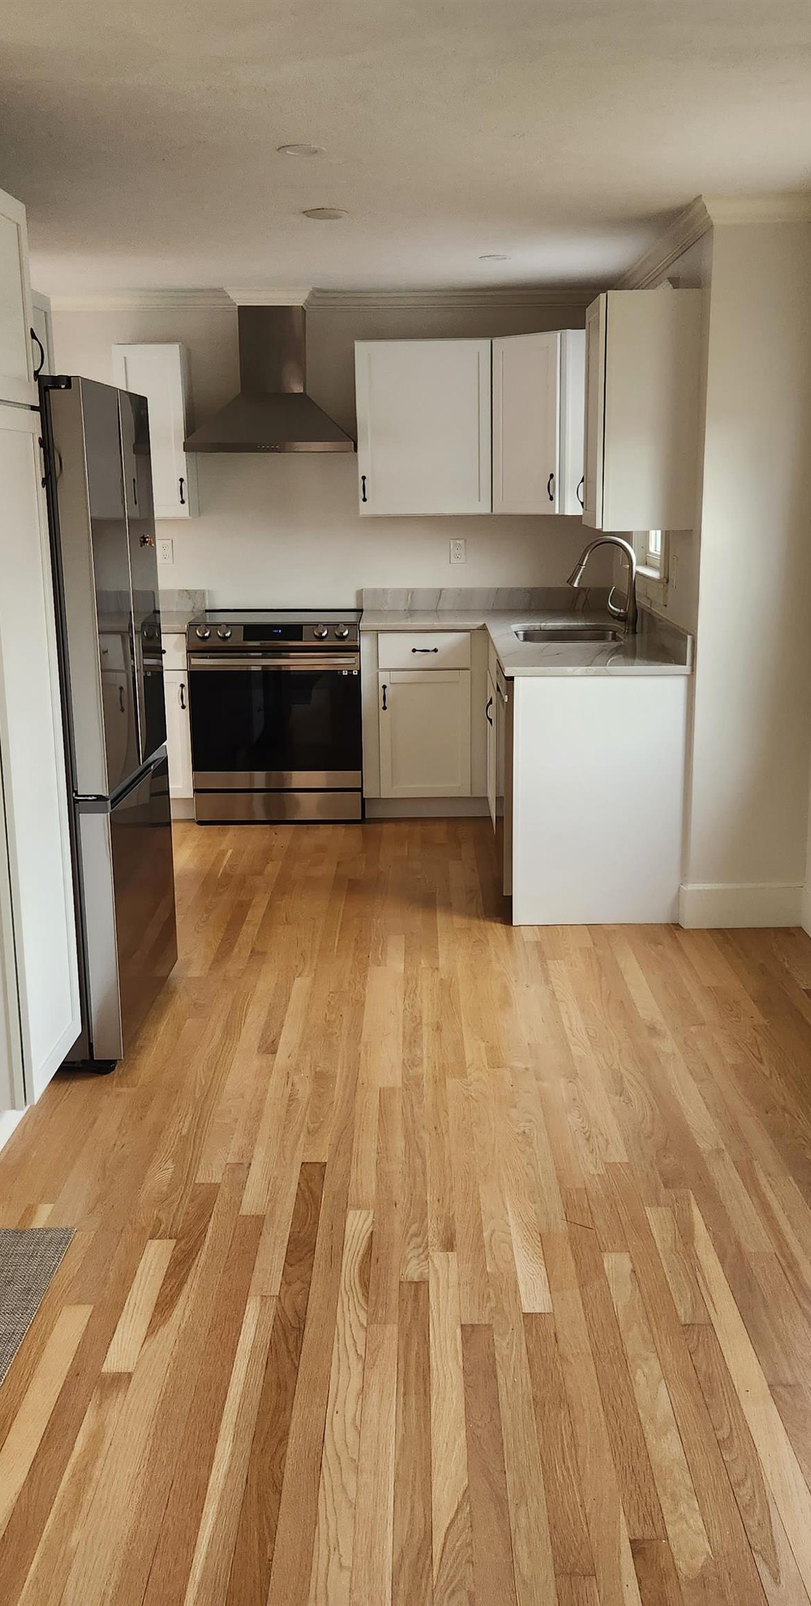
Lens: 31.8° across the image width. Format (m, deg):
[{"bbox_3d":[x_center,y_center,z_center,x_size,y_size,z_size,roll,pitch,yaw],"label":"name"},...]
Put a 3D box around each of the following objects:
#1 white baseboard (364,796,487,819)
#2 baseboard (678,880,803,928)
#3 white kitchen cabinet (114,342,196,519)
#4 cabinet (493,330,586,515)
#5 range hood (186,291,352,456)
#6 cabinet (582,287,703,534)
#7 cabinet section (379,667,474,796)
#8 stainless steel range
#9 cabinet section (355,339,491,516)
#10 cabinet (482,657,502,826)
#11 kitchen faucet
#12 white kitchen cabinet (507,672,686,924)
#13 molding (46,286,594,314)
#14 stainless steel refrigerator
[{"bbox_3d":[0.109,0.014,6.585,0.575,0.116,0.020,0,13,1],"label":"white baseboard"},{"bbox_3d":[1.164,0.355,4.904,0.412,0.155,0.028,0,13,1],"label":"baseboard"},{"bbox_3d":[-1.141,-1.702,6.563,0.301,0.765,0.330,0,13,1],"label":"white kitchen cabinet"},{"bbox_3d":[0.685,-1.678,6.382,0.592,0.765,0.654,0,13,1],"label":"cabinet"},{"bbox_3d":[-0.597,-1.908,6.390,0.747,0.658,0.475,0,13,1],"label":"range hood"},{"bbox_3d":[0.810,-1.341,4.915,0.330,0.764,0.440,0,13,1],"label":"cabinet"},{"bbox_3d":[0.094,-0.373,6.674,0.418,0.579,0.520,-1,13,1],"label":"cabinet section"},{"bbox_3d":[-0.573,-0.412,6.644,0.758,0.913,0.650,0,13,1],"label":"stainless steel range"},{"bbox_3d":[0.087,-1.709,6.528,0.600,0.752,0.330,-1,13,1],"label":"cabinet section"},{"bbox_3d":[0.678,-0.240,5.924,0.623,0.870,0.870,0,13,1],"label":"cabinet"},{"bbox_3d":[0.810,-0.880,5.761,0.300,0.395,0.080,0,13,1],"label":"kitchen faucet"},{"bbox_3d":[0.673,-0.072,5.190,0.615,0.872,0.655,0,13,1],"label":"white kitchen cabinet"},{"bbox_3d":[-0.370,-2.322,6.538,2.680,0.100,0.085,0,13,1],"label":"molding"},{"bbox_3d":[-1.119,-0.241,4.021,0.720,1.785,0.822,0,13,1],"label":"stainless steel refrigerator"}]

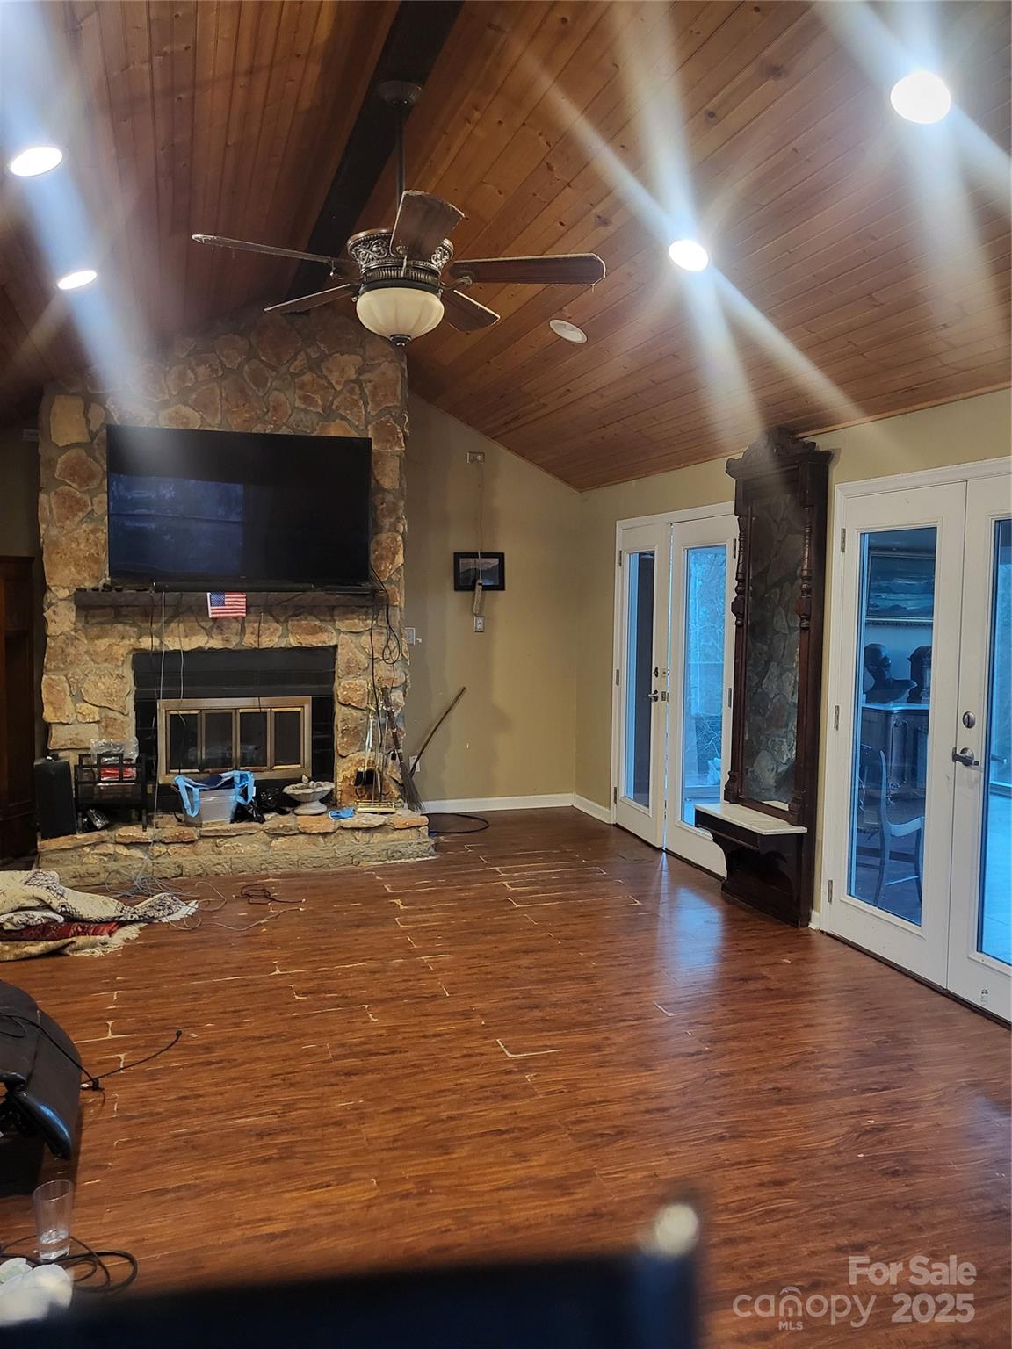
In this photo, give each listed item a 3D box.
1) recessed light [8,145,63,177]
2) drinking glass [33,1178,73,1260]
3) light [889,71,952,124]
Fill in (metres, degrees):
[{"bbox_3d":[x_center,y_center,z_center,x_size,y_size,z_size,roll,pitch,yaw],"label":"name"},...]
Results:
[{"bbox_3d":[-1.438,-1.570,3.098,0.185,0.040,0.185,-28,13,-15],"label":"recessed light"},{"bbox_3d":[-1.109,1.350,2.489,0.088,0.155,0.088,-1,5,-19],"label":"drinking glass"},{"bbox_3d":[1.117,-1.549,2.717,0.178,0.030,0.178,26,-5,-19],"label":"light"}]

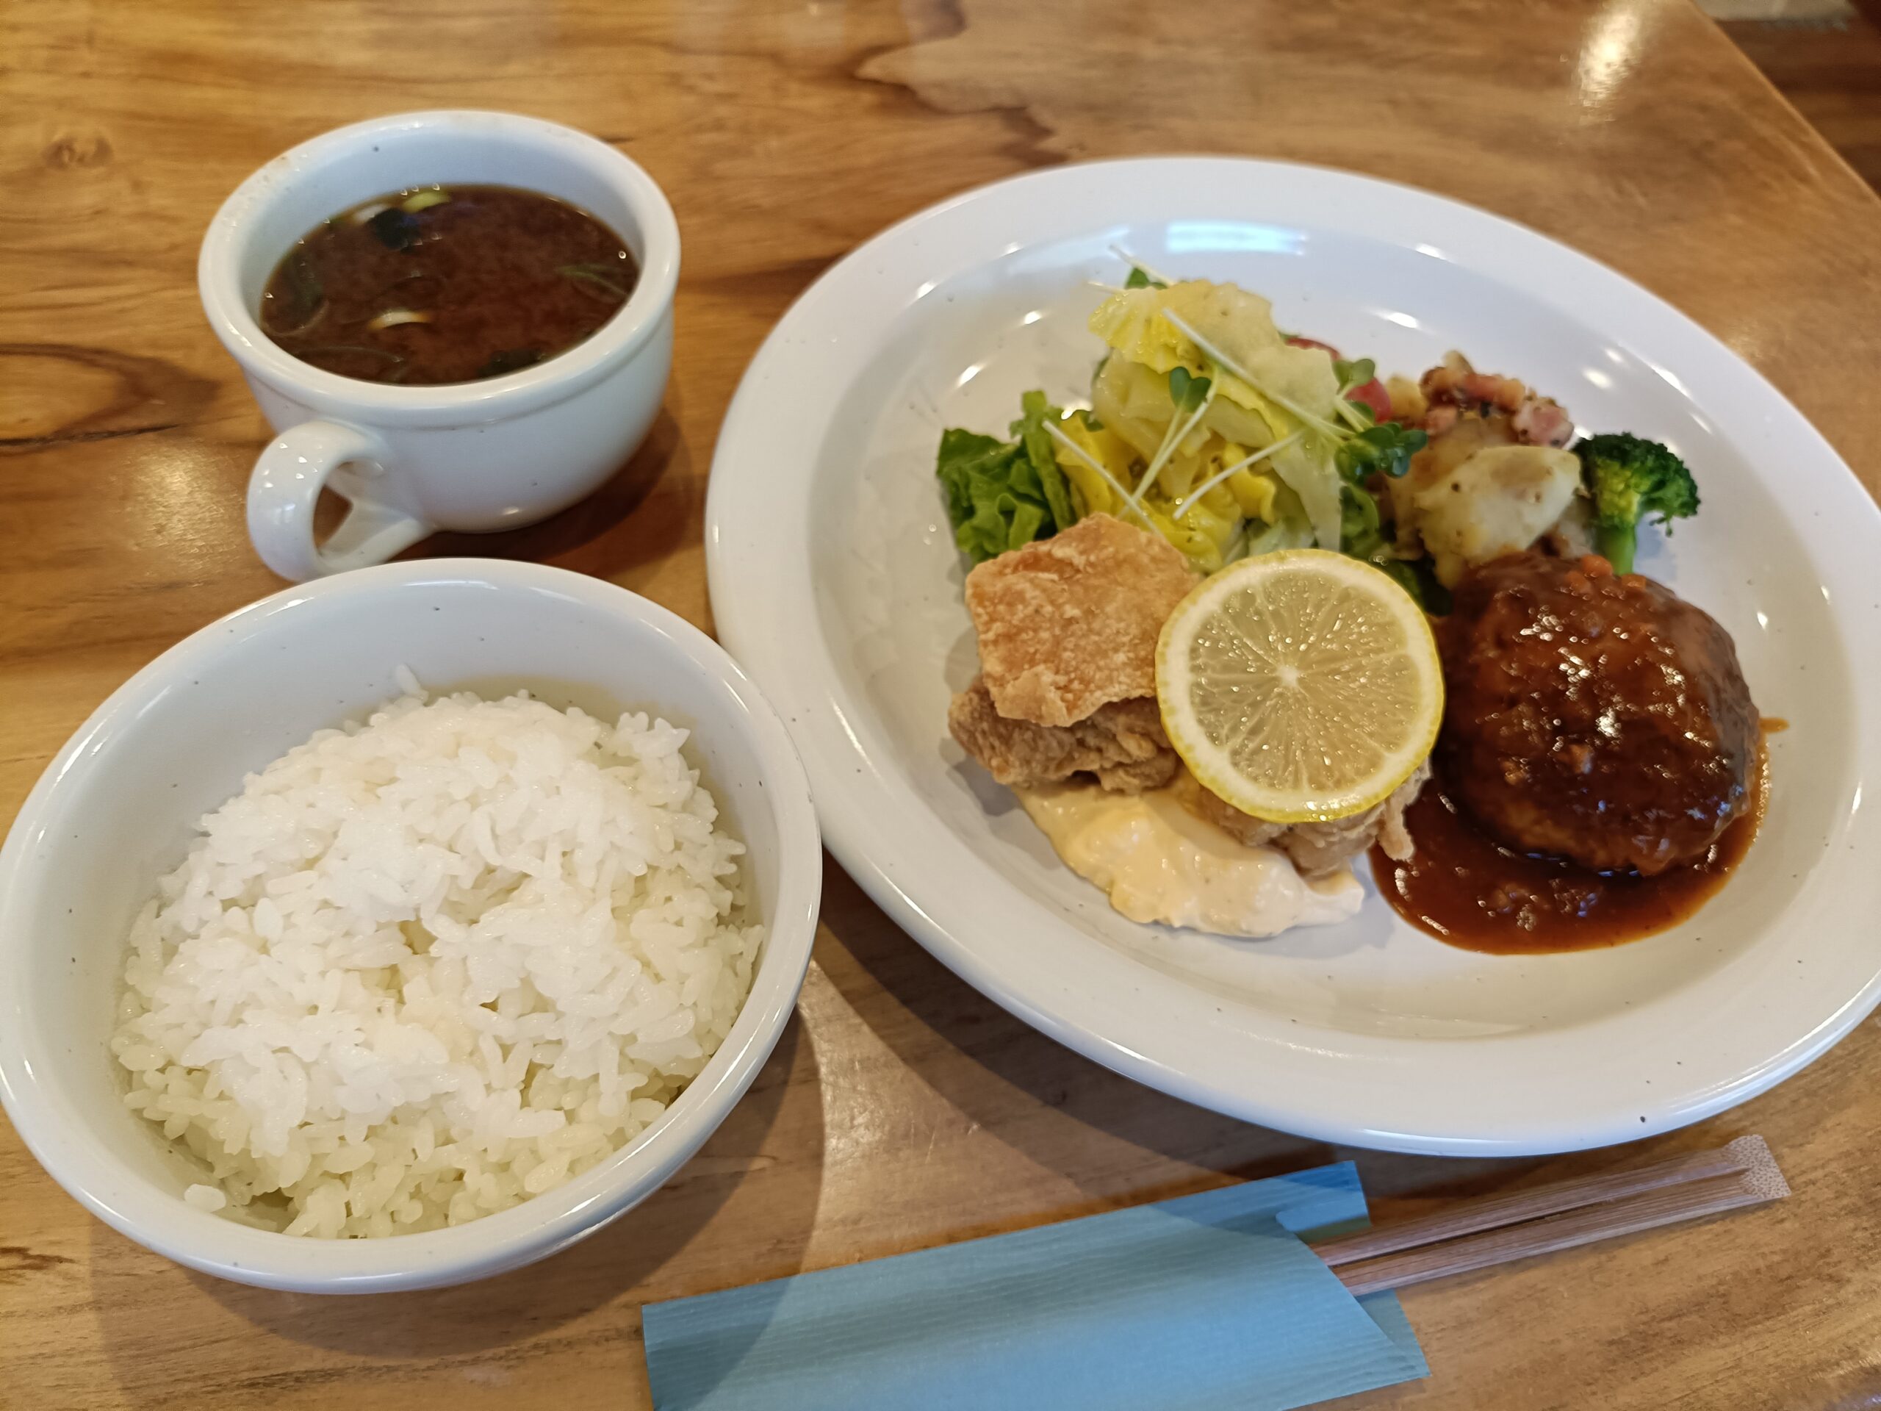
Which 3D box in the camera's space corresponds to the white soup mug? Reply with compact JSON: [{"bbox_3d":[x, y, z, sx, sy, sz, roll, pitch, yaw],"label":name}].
[{"bbox_3d":[-0.118,-0.078,0.325,0.103,0.060,0.126,20,56,6],"label":"white soup mug"}]

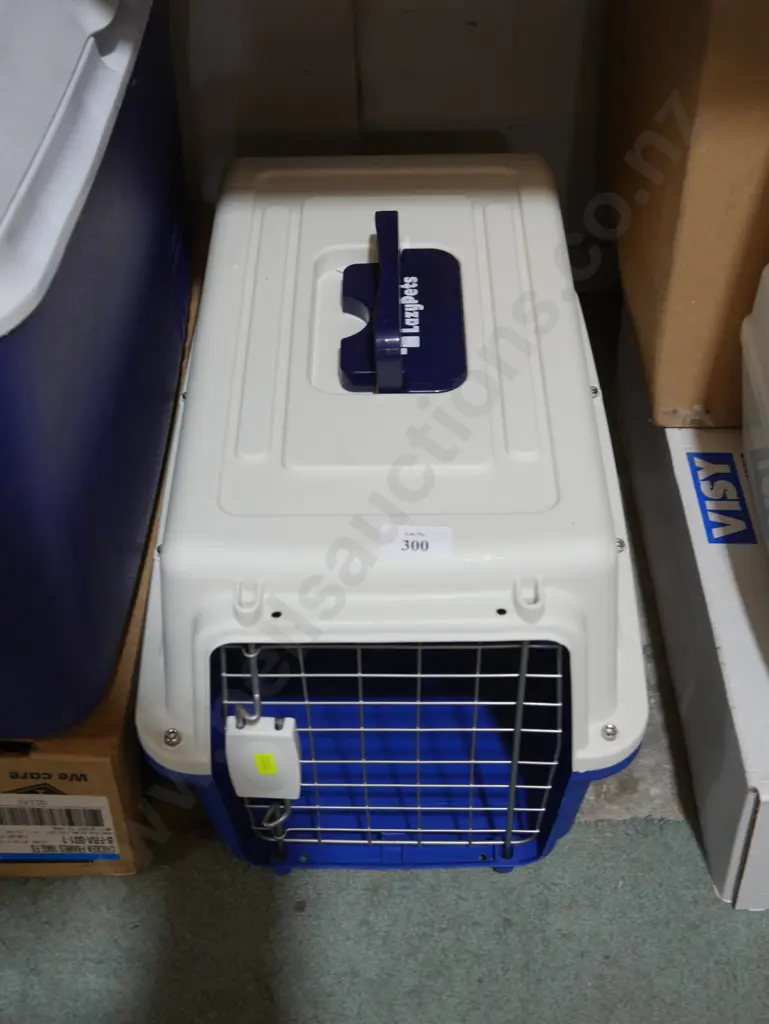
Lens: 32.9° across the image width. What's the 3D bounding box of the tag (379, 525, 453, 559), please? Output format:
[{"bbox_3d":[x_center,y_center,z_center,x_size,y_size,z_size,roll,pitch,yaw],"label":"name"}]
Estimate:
[{"bbox_3d":[0.018,0.016,0.706,0.038,0.002,0.021,0,54,0],"label":"tag"}]

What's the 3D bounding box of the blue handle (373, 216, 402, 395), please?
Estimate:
[{"bbox_3d":[0.003,-0.141,0.859,0.017,0.041,0.148,0,44,1],"label":"blue handle"}]

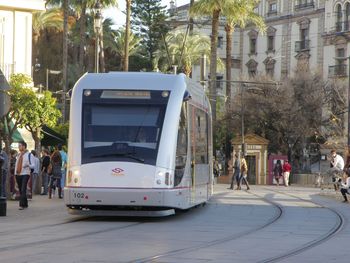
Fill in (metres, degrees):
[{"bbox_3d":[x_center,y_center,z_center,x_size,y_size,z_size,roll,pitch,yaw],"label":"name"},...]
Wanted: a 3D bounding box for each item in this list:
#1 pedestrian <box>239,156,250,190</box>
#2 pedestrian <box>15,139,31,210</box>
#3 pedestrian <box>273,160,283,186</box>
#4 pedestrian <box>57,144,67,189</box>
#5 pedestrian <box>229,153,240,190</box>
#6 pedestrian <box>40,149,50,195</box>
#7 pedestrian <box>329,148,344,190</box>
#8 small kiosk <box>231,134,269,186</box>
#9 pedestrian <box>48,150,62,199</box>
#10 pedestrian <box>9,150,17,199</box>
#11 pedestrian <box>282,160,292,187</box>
[{"bbox_3d":[3.399,1.968,61.300,0.750,1.837,0.500,0,-2,-3],"label":"pedestrian"},{"bbox_3d":[-3.990,1.160,32.600,0.550,1.781,0.420,-1,-2,34],"label":"pedestrian"},{"bbox_3d":[6.342,2.586,77.000,0.550,1.584,0.400,0,-2,14],"label":"pedestrian"},{"bbox_3d":[-3.977,1.378,43.800,0.520,1.855,0.380,1,-2,-24],"label":"pedestrian"},{"bbox_3d":[2.979,2.009,61.800,0.700,1.783,0.500,0,-2,-3],"label":"pedestrian"},{"bbox_3d":[-4.995,1.572,48.000,0.480,1.755,0.360,2,-2,-41],"label":"pedestrian"},{"bbox_3d":[6.834,1.628,52.500,0.650,1.763,0.500,1,-2,-24],"label":"pedestrian"},{"bbox_3d":[5.114,1.896,84.300,2.500,3.343,2.200,0,-2,2],"label":"small kiosk"},{"bbox_3d":[-4.117,1.489,42.800,0.520,1.651,0.420,0,-2,6],"label":"pedestrian"},{"bbox_3d":[-5.619,1.487,43.300,0.380,1.653,0.480,-1,-2,41],"label":"pedestrian"},{"bbox_3d":[6.882,2.571,76.000,0.550,1.600,0.400,0,-2,18],"label":"pedestrian"}]

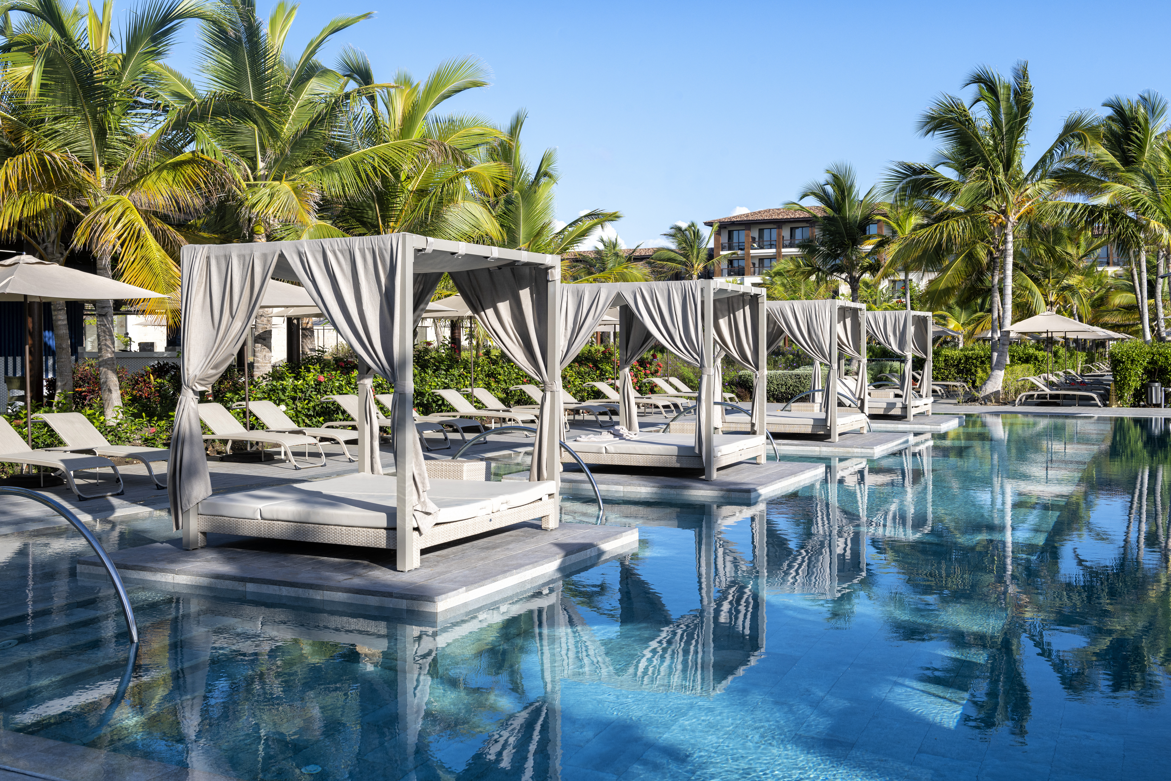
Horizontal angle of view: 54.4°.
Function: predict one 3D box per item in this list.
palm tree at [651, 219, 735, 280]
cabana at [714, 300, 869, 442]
[{"bbox_3d":[5.941,-5.226,64.000,4.732,8.688,4.732,0,2,0],"label":"palm tree"},{"bbox_3d":[3.369,-0.332,18.458,1.921,2.130,2.044,1,2,27],"label":"cabana"}]

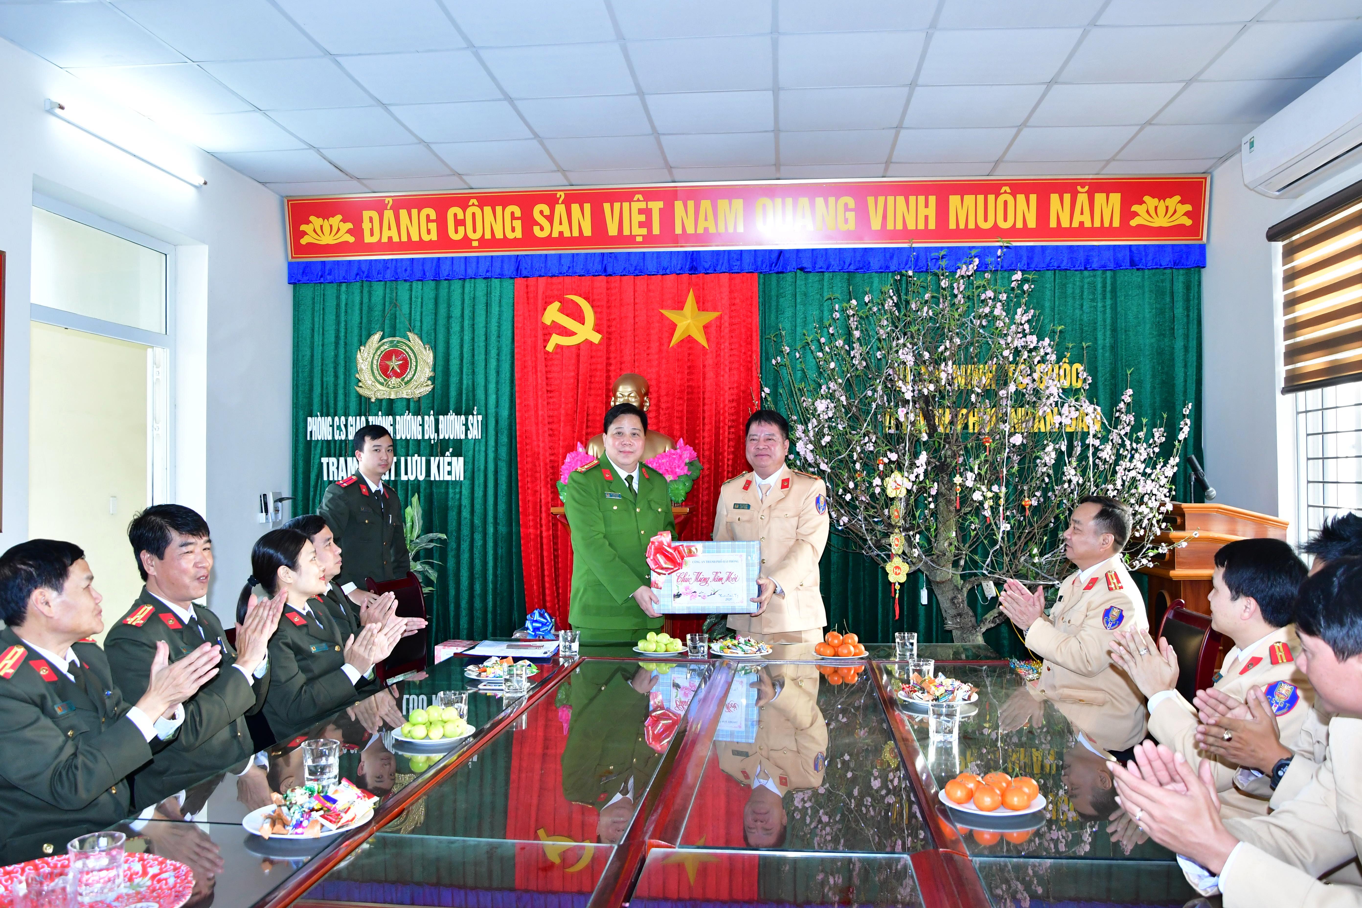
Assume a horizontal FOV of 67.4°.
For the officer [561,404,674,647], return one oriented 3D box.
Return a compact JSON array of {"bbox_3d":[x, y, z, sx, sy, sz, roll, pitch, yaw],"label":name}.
[{"bbox_3d":[-0.232,0.640,4.053,0.500,1.690,0.430,1,-1,-27],"label":"officer"}]

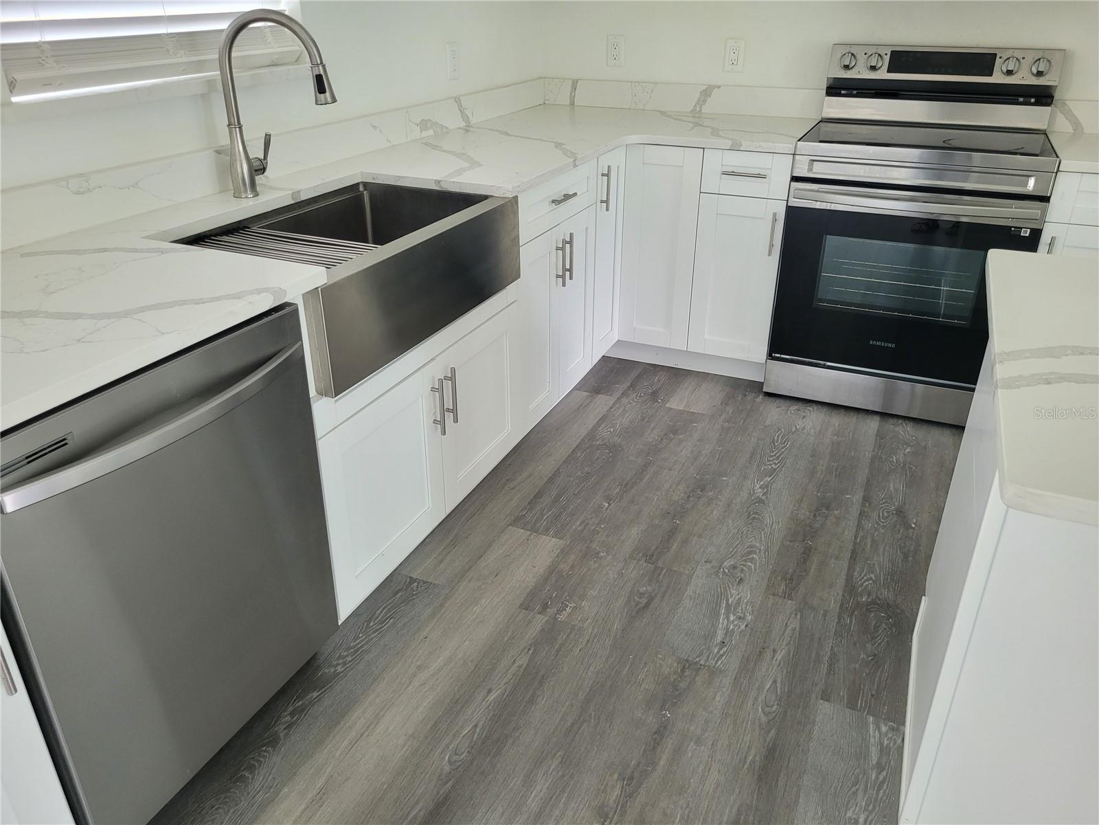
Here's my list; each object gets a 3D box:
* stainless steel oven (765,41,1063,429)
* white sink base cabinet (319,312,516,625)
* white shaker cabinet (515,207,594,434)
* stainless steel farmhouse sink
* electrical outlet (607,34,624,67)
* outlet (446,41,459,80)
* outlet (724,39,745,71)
[{"bbox_3d":[1.276,-0.646,2.954,0.756,1.179,0.705,11,29,21],"label":"stainless steel oven"},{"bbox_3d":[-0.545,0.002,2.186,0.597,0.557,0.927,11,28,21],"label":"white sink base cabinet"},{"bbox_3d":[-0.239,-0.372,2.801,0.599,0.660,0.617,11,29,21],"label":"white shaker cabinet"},{"bbox_3d":[-0.488,-0.349,2.012,0.512,0.233,0.838,11,29,21],"label":"stainless steel farmhouse sink"},{"bbox_3d":[0.277,-1.513,3.461,0.079,0.119,0.012,11,29,21],"label":"electrical outlet"},{"bbox_3d":[-0.345,-1.256,2.951,0.012,0.120,0.074,11,29,21],"label":"outlet"},{"bbox_3d":[0.734,-1.416,3.282,0.074,0.119,0.012,11,29,21],"label":"outlet"}]

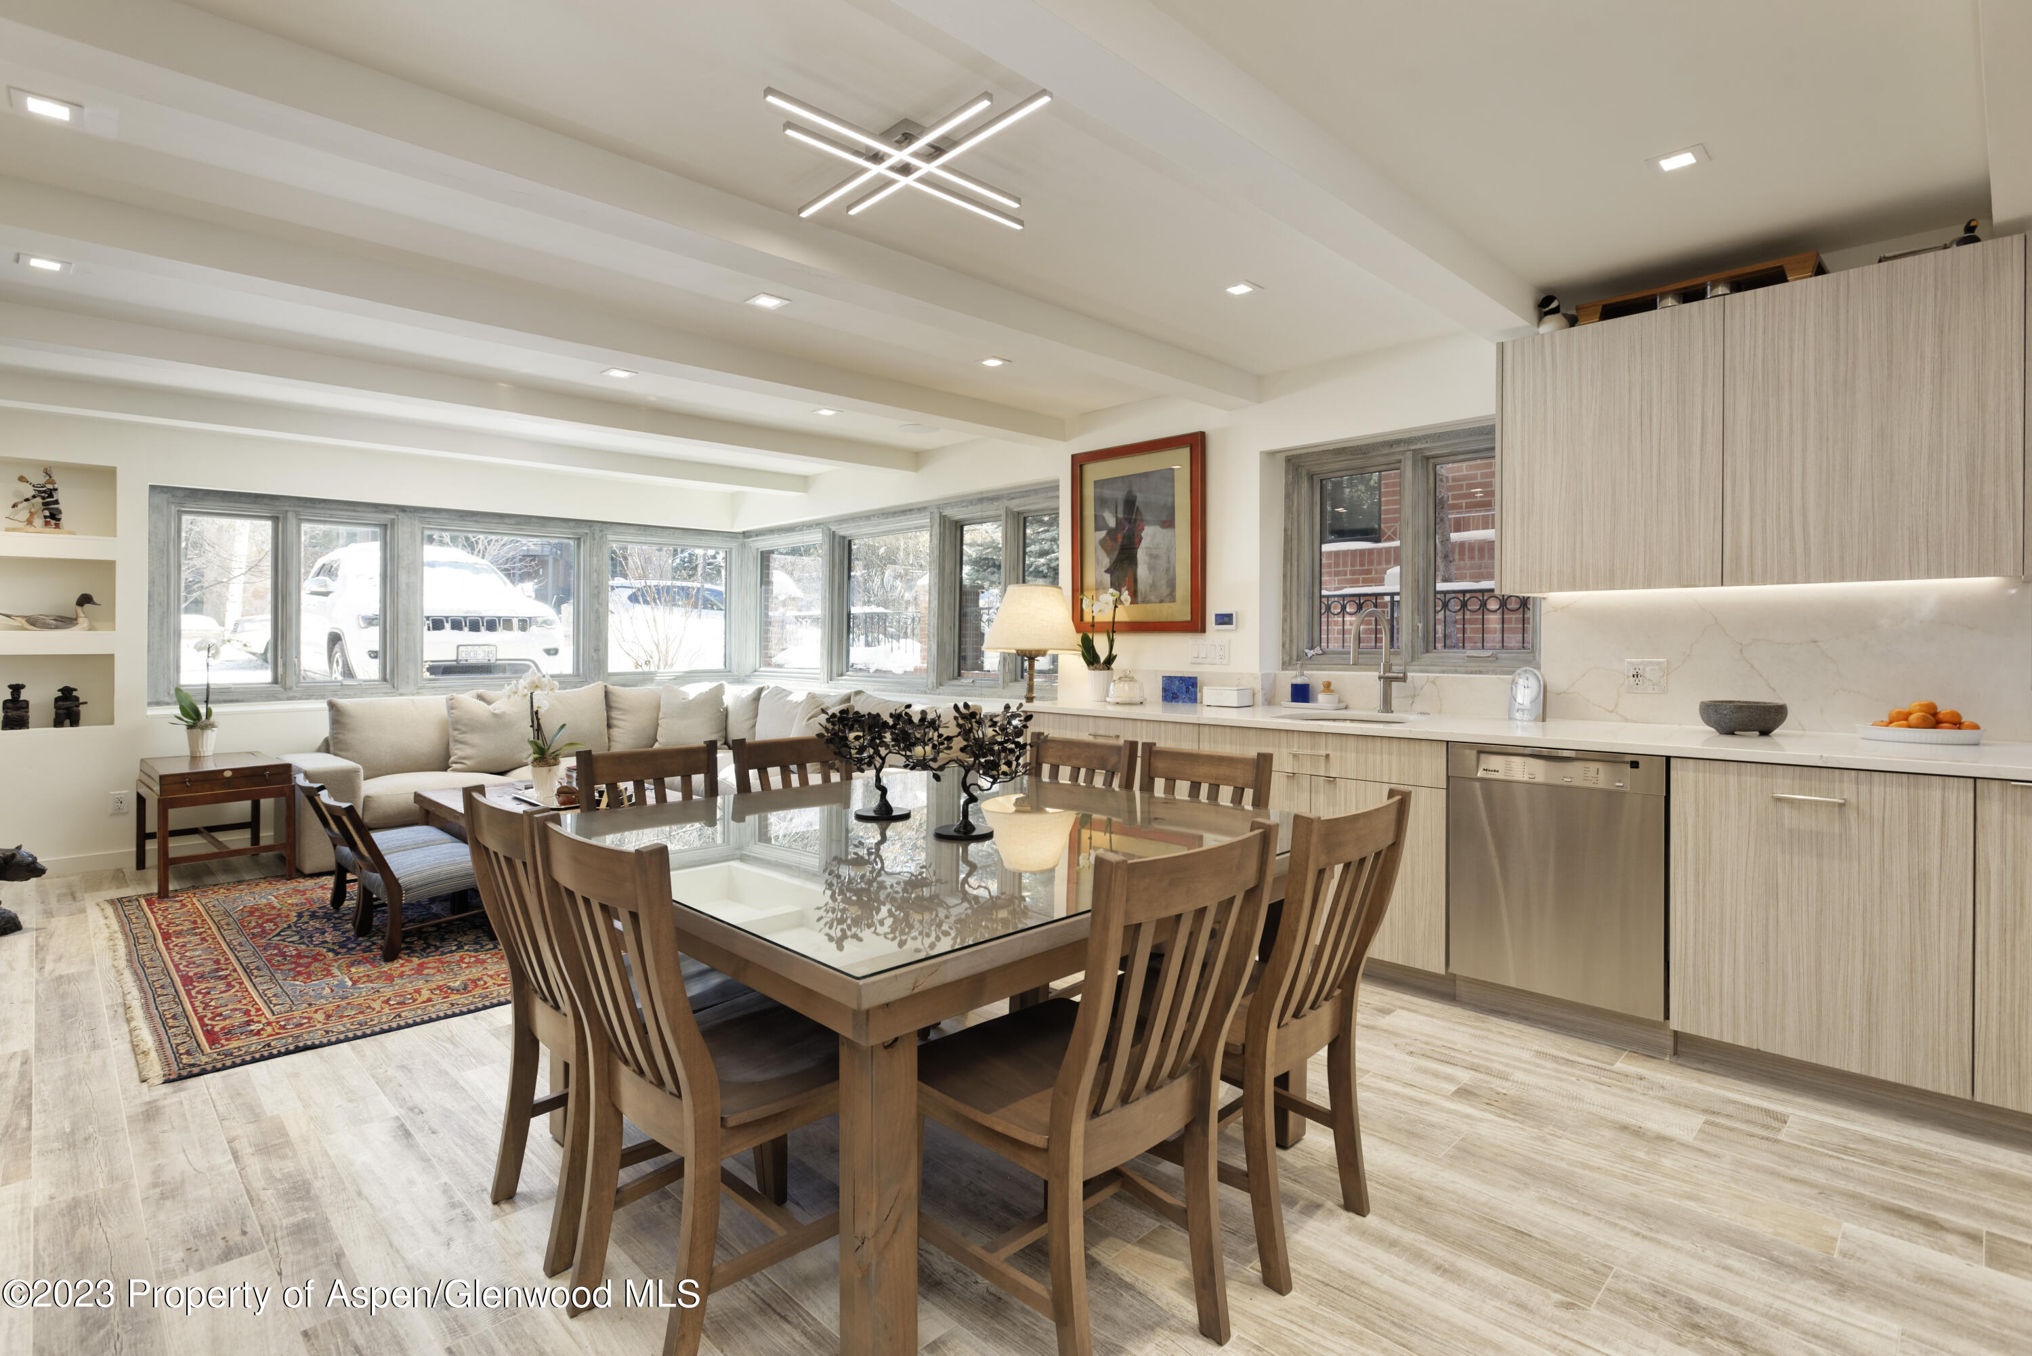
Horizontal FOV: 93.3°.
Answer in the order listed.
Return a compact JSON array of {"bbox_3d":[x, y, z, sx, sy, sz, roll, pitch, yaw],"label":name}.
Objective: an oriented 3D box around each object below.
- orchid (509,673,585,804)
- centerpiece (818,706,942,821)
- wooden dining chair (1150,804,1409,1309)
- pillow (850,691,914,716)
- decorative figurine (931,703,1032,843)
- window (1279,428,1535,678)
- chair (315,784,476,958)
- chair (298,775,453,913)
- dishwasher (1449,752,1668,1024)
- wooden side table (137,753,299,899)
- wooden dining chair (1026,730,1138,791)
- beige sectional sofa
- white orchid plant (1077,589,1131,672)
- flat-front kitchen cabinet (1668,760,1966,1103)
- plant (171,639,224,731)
[{"bbox_3d":[-2.199,0.283,4.500,0.240,0.615,0.290,-1,2,-45],"label":"orchid"},{"bbox_3d":[-0.378,0.225,2.570,0.290,0.305,0.240,0,2,0],"label":"centerpiece"},{"bbox_3d":[0.490,0.677,2.045,0.450,0.895,0.540,-1,2,-45],"label":"wooden dining chair"},{"bbox_3d":[-0.801,0.307,5.686,0.500,0.460,0.200,1,3,37],"label":"pillow"},{"bbox_3d":[-0.082,0.222,2.320,0.250,0.320,0.240,0,2,0],"label":"decorative figurine"},{"bbox_3d":[1.664,-0.514,4.052,0.100,0.985,1.150,-1,2,-45],"label":"window"},{"bbox_3d":[-2.500,0.775,4.003,0.610,0.635,0.550,-2,3,-44],"label":"chair"},{"bbox_3d":[-2.827,0.733,4.263,0.540,0.620,0.480,-1,2,-45],"label":"chair"},{"bbox_3d":[1.837,0.595,3.137,0.580,0.770,0.600,-2,3,-44],"label":"dishwasher"},{"bbox_3d":[-4.332,0.761,5.195,0.930,0.605,0.545,1,3,42],"label":"wooden side table"},{"bbox_3d":[0.034,0.642,2.871,0.540,0.900,0.450,-1,2,-45],"label":"wooden dining chair"},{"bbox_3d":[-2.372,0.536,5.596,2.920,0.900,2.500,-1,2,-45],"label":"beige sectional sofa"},{"bbox_3d":[0.424,-0.237,4.620,0.170,0.410,0.220,-1,2,-45],"label":"white orchid plant"},{"bbox_3d":[2.262,0.612,2.690,0.600,0.780,0.605,-2,3,-44],"label":"flat-front kitchen cabinet"},{"bbox_3d":[-4.650,0.063,5.450,0.270,0.570,0.220,-2,3,-40],"label":"plant"}]

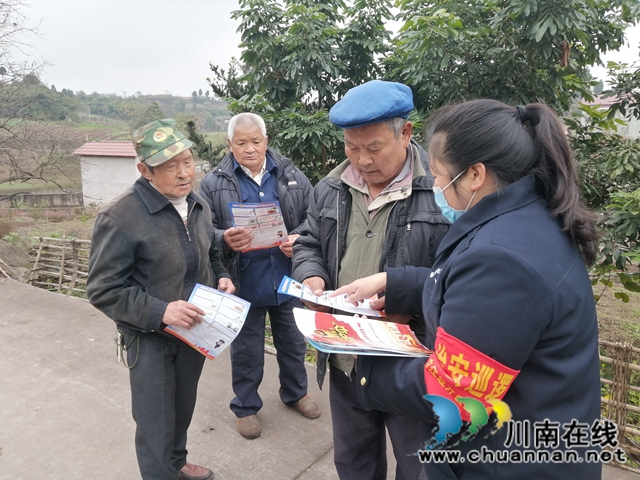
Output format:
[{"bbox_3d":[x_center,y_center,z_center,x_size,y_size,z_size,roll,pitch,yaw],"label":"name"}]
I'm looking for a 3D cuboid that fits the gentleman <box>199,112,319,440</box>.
[{"bbox_3d":[-0.310,0.195,2.510,0.570,1.640,0.450,-2,9,-14],"label":"gentleman"}]

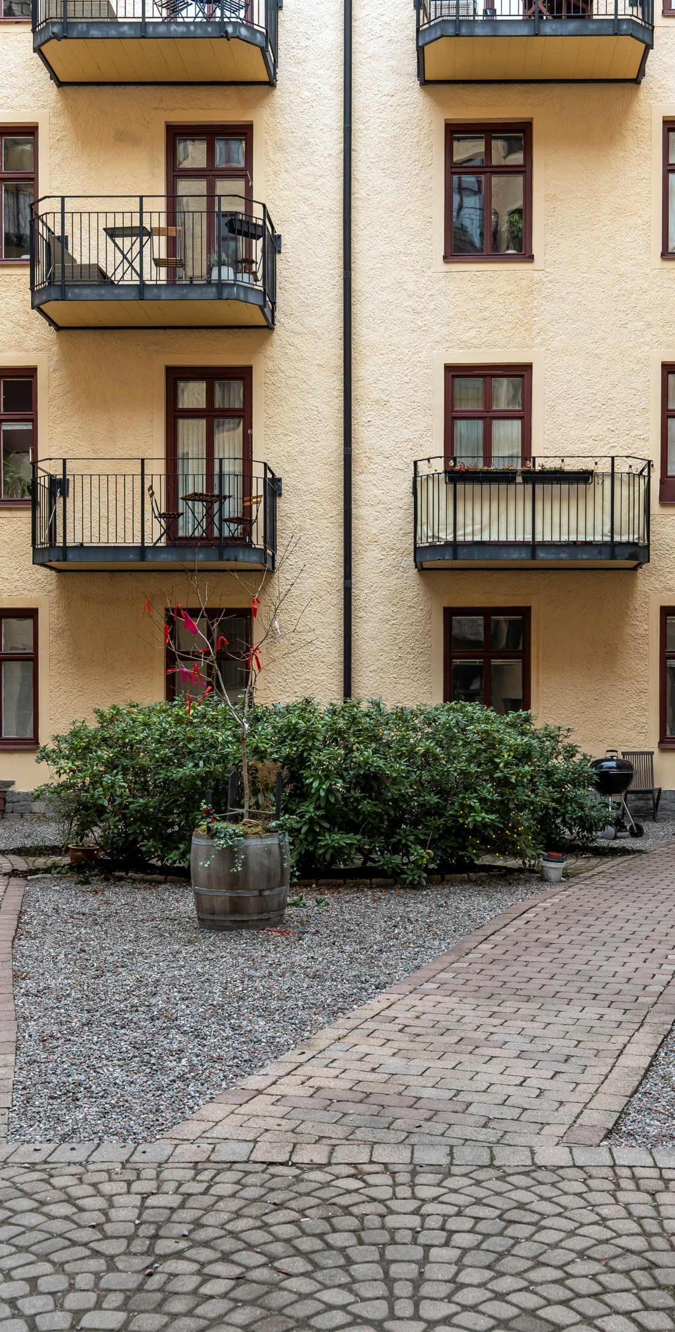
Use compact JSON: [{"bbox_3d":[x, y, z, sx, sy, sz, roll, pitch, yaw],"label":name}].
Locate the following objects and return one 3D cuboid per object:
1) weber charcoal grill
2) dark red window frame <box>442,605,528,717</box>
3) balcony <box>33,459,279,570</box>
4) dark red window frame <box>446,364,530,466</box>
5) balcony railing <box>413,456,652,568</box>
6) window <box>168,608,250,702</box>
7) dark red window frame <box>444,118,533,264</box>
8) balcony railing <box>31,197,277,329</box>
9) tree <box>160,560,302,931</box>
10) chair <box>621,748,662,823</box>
[{"bbox_3d":[2.950,1.365,14.100,0.550,0.920,0.560,0,-1,0],"label":"weber charcoal grill"},{"bbox_3d":[2.037,0.159,18.052,1.154,1.904,0.170,0,-1,1],"label":"dark red window frame"},{"bbox_3d":[-2.350,-1.940,17.400,3.050,1.330,1.250,0,-1,2],"label":"balcony"},{"bbox_3d":[2.043,-2.973,18.052,1.143,2.201,0.170,0,-1,1],"label":"dark red window frame"},{"bbox_3d":[2.360,-1.830,16.150,2.770,1.230,1.200,0,-1,3],"label":"balcony railing"},{"bbox_3d":[-1.741,0.170,18.104,1.168,1.910,0.170,0,-1,1],"label":"window"},{"bbox_3d":[2.053,-6.417,18.052,1.164,1.894,0.170,0,-1,1],"label":"dark red window frame"},{"bbox_3d":[-2.200,-4.880,16.230,2.770,1.230,1.200,0,-1,3],"label":"balcony railing"},{"bbox_3d":[-0.750,0.510,9.350,1.030,2.550,1.000,0,-1,0],"label":"tree"},{"bbox_3d":[3.946,1.572,17.300,0.480,0.910,0.520,0,-1,0],"label":"chair"}]

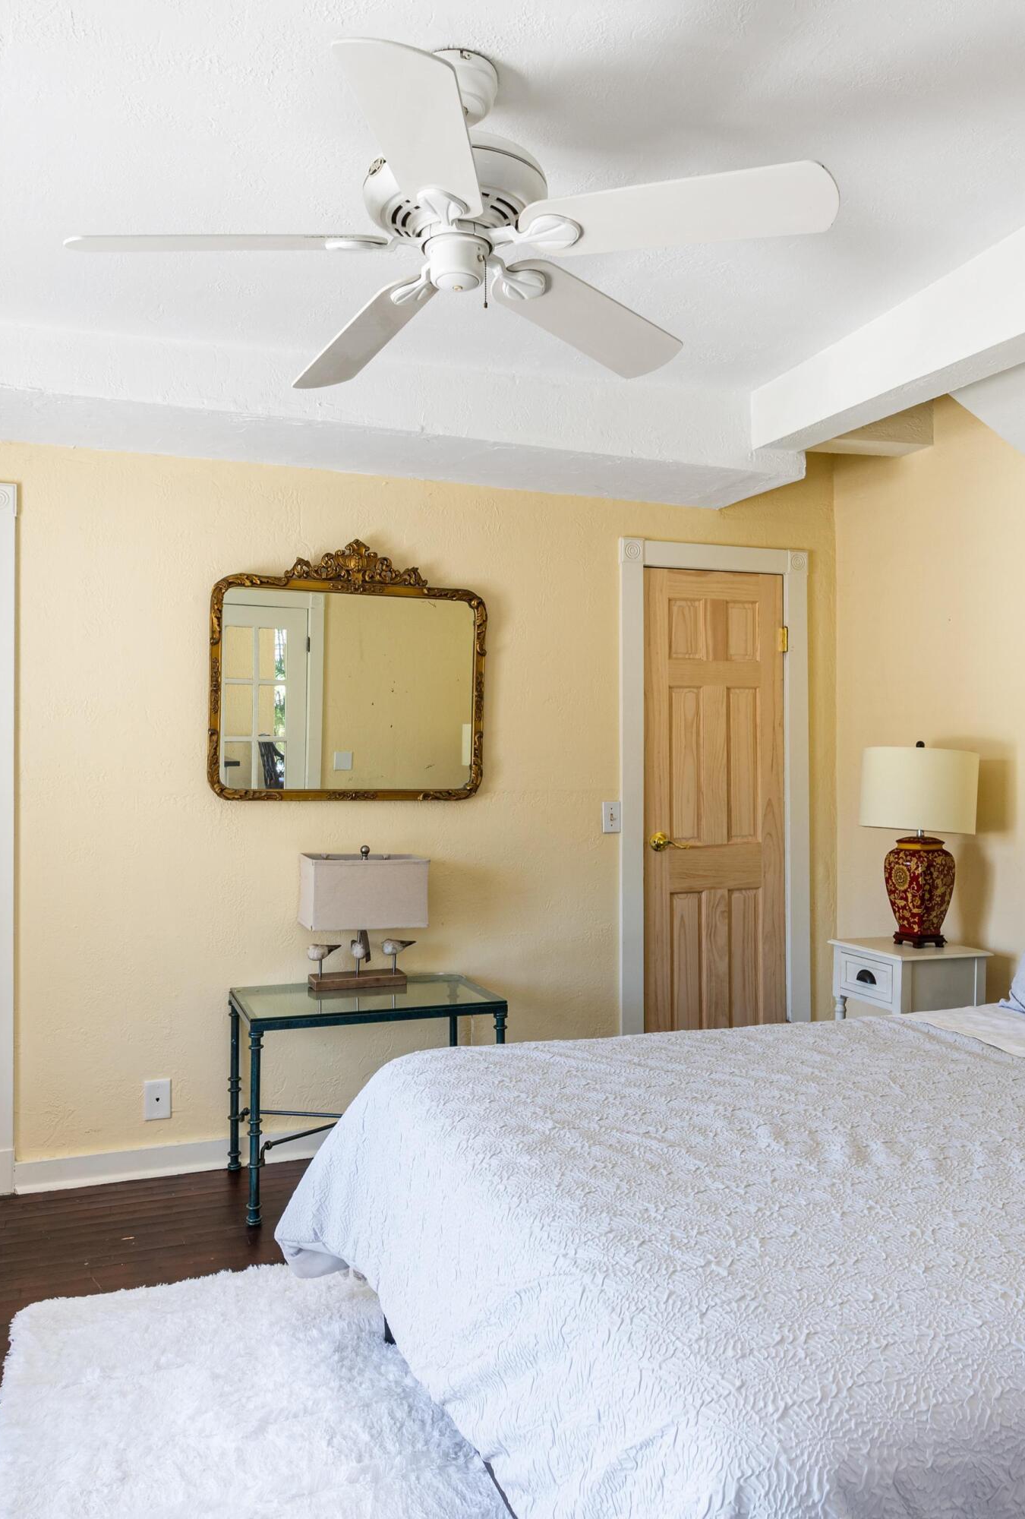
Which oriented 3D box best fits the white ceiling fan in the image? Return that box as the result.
[{"bbox_3d":[-0.099,-1.017,1.911,1.250,0.385,1.230,0,0,6],"label":"white ceiling fan"}]

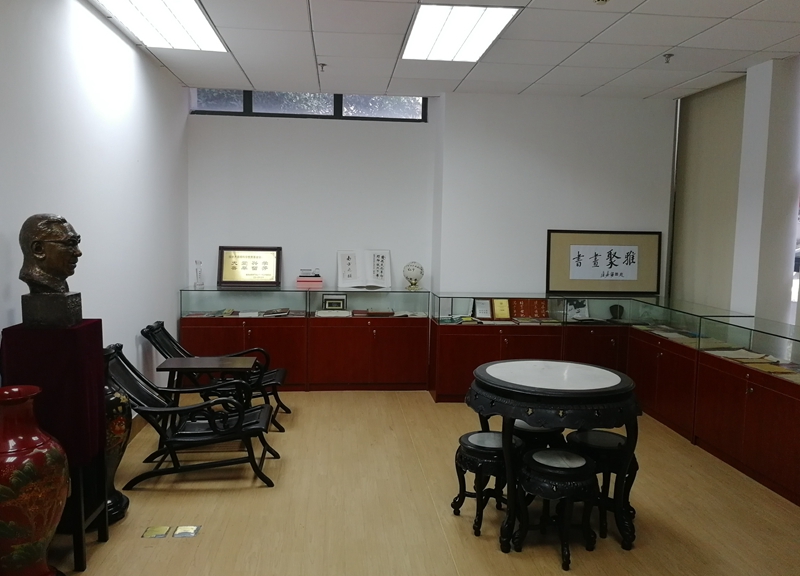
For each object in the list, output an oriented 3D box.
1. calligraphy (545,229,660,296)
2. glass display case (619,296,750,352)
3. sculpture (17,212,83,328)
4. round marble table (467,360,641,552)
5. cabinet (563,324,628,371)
[{"bbox_3d":[1.939,-0.240,5.882,1.100,0.590,0.035,0,1,-5],"label":"calligraphy"},{"bbox_3d":[2.201,0.264,4.818,0.400,0.236,1.050,0,6,-6],"label":"glass display case"},{"bbox_3d":[-1.489,-0.077,2.672,0.255,0.475,0.210,0,6,-5],"label":"sculpture"},{"bbox_3d":[0.770,0.830,3.244,0.870,0.750,0.870,1,6,0],"label":"round marble table"},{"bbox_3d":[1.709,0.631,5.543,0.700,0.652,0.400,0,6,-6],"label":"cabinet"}]

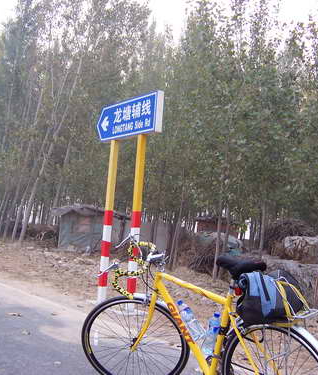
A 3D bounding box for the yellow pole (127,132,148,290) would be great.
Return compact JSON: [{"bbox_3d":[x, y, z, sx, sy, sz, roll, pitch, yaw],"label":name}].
[{"bbox_3d":[-0.269,0.420,5.800,0.107,2.150,0.107,4,-4,0],"label":"yellow pole"}]

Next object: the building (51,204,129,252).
[{"bbox_3d":[-2.924,1.763,20.500,3.200,1.950,2.600,4,-4,-5],"label":"building"}]

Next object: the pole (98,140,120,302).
[{"bbox_3d":[-0.670,0.440,6.350,0.107,2.150,0.107,4,-4,0],"label":"pole"}]

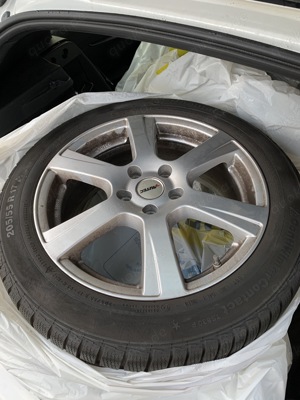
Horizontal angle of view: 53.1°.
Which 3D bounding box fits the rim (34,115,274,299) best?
[{"bbox_3d":[0.002,0.028,0.687,0.466,0.190,0.466,-1,53,1],"label":"rim"}]

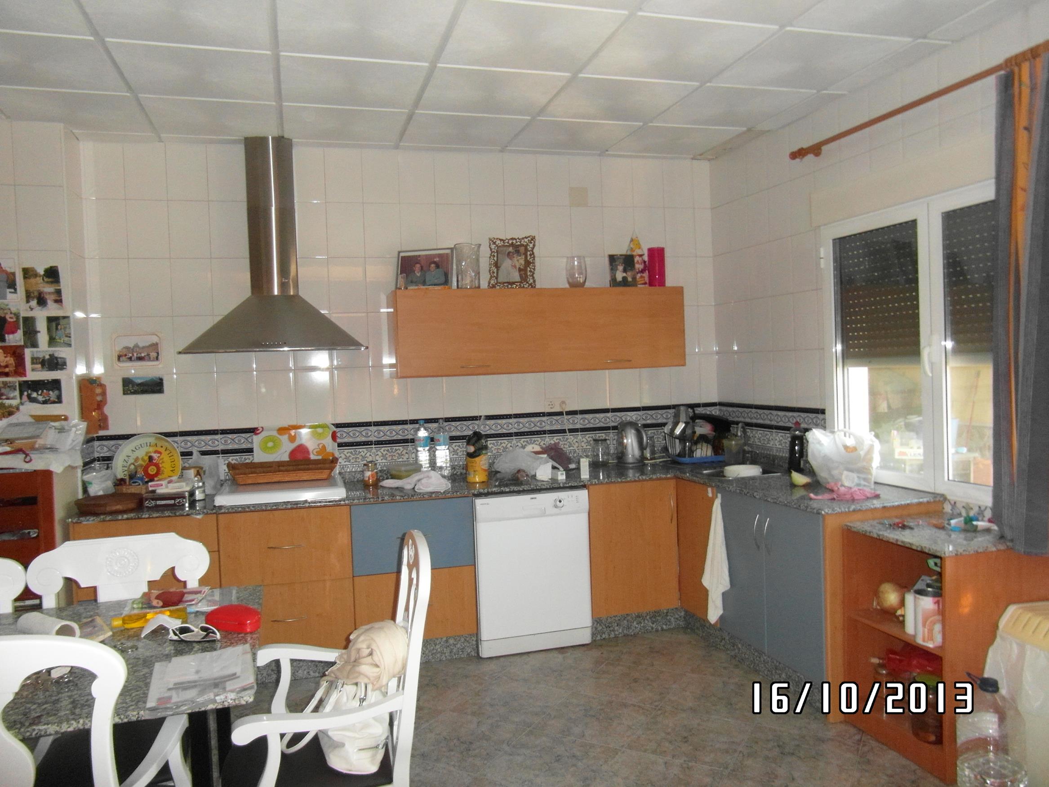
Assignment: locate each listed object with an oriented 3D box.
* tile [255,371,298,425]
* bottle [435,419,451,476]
[{"bbox_3d":[-1.341,0.024,3.958,0.200,0.300,0.010,-3,4,-13],"label":"tile"},{"bbox_3d":[-0.450,0.297,3.999,0.086,0.318,0.086,-3,3,-15],"label":"bottle"}]

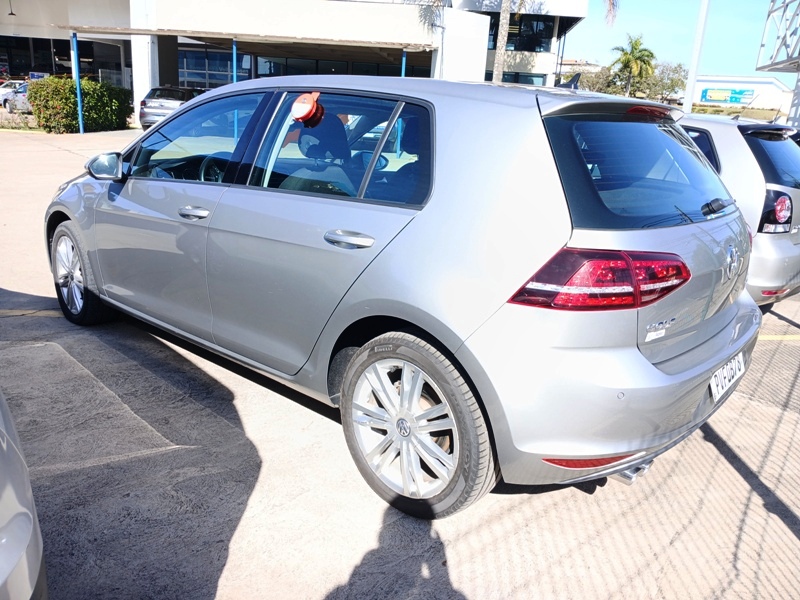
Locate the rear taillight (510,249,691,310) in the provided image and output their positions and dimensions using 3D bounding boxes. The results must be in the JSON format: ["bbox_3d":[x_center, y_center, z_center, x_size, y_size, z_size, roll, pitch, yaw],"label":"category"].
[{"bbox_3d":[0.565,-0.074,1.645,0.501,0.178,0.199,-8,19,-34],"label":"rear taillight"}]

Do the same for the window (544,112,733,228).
[{"bbox_3d":[0.936,-0.452,2.072,1.260,0.410,0.120,-14,-16,-47],"label":"window"}]

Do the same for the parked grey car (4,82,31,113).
[{"bbox_3d":[-16.532,-9.121,27.487,4.100,1.480,1.700,16,20,39],"label":"parked grey car"}]

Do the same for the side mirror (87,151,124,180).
[{"bbox_3d":[-1.428,-0.648,2.893,0.120,0.140,0.190,16,20,39],"label":"side mirror"}]

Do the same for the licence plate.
[{"bbox_3d":[1.131,0.229,2.053,0.015,0.130,0.400,-2,8,43],"label":"licence plate"}]

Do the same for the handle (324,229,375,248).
[{"bbox_3d":[-0.161,-0.191,1.916,0.215,0.044,0.048,10,16,41],"label":"handle"}]

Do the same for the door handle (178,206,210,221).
[{"bbox_3d":[-0.855,-0.360,2.501,0.215,0.044,0.048,10,16,41],"label":"door handle"}]

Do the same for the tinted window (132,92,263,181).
[{"bbox_3d":[-0.964,-0.739,2.745,0.940,0.410,0.060,12,-2,39],"label":"tinted window"}]

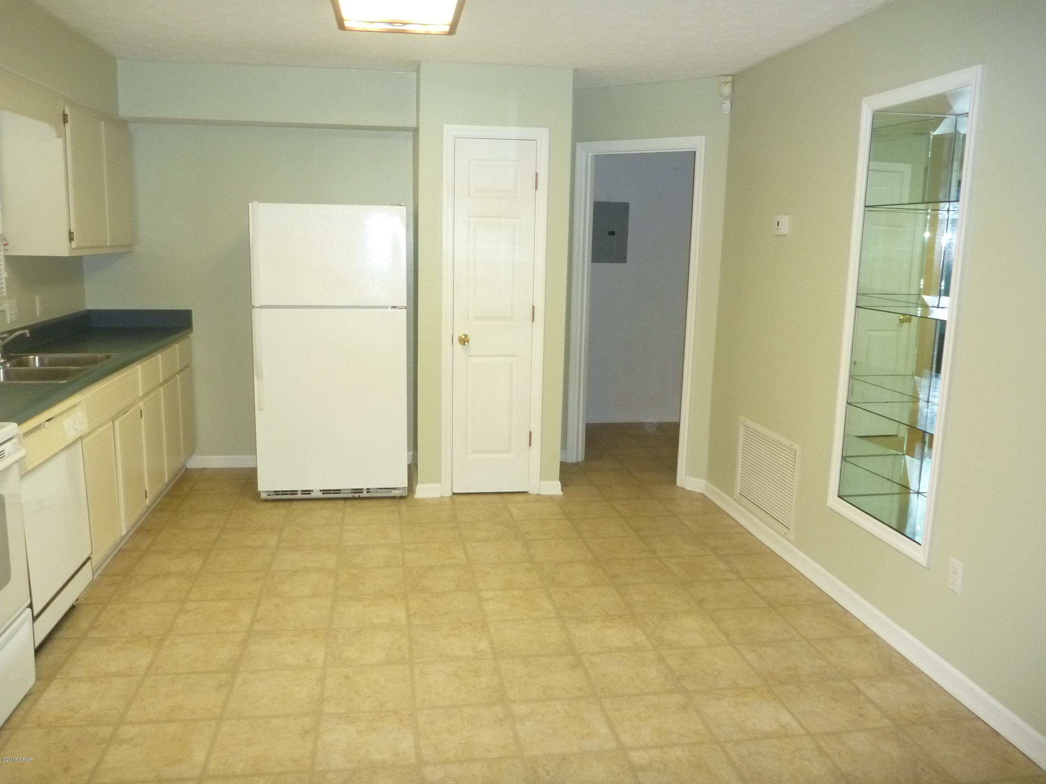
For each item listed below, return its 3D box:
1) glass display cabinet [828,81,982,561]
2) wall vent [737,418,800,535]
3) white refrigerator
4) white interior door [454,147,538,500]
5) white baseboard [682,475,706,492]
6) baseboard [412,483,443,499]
[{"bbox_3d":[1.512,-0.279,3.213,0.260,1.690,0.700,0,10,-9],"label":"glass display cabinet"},{"bbox_3d":[1.236,0.415,4.318,0.028,0.458,0.690,0,10,-9],"label":"wall vent"},{"bbox_3d":[-1.120,-0.257,5.061,0.830,1.670,0.760,0,10,-9],"label":"white refrigerator"},{"bbox_3d":[-0.169,-0.402,4.883,0.460,2.030,0.045,0,10,-9],"label":"white interior door"},{"bbox_3d":[1.062,0.564,5.206,0.130,0.092,0.020,8,12,35],"label":"white baseboard"},{"bbox_3d":[-0.556,0.575,4.976,0.160,0.083,0.022,0,10,-9],"label":"baseboard"}]

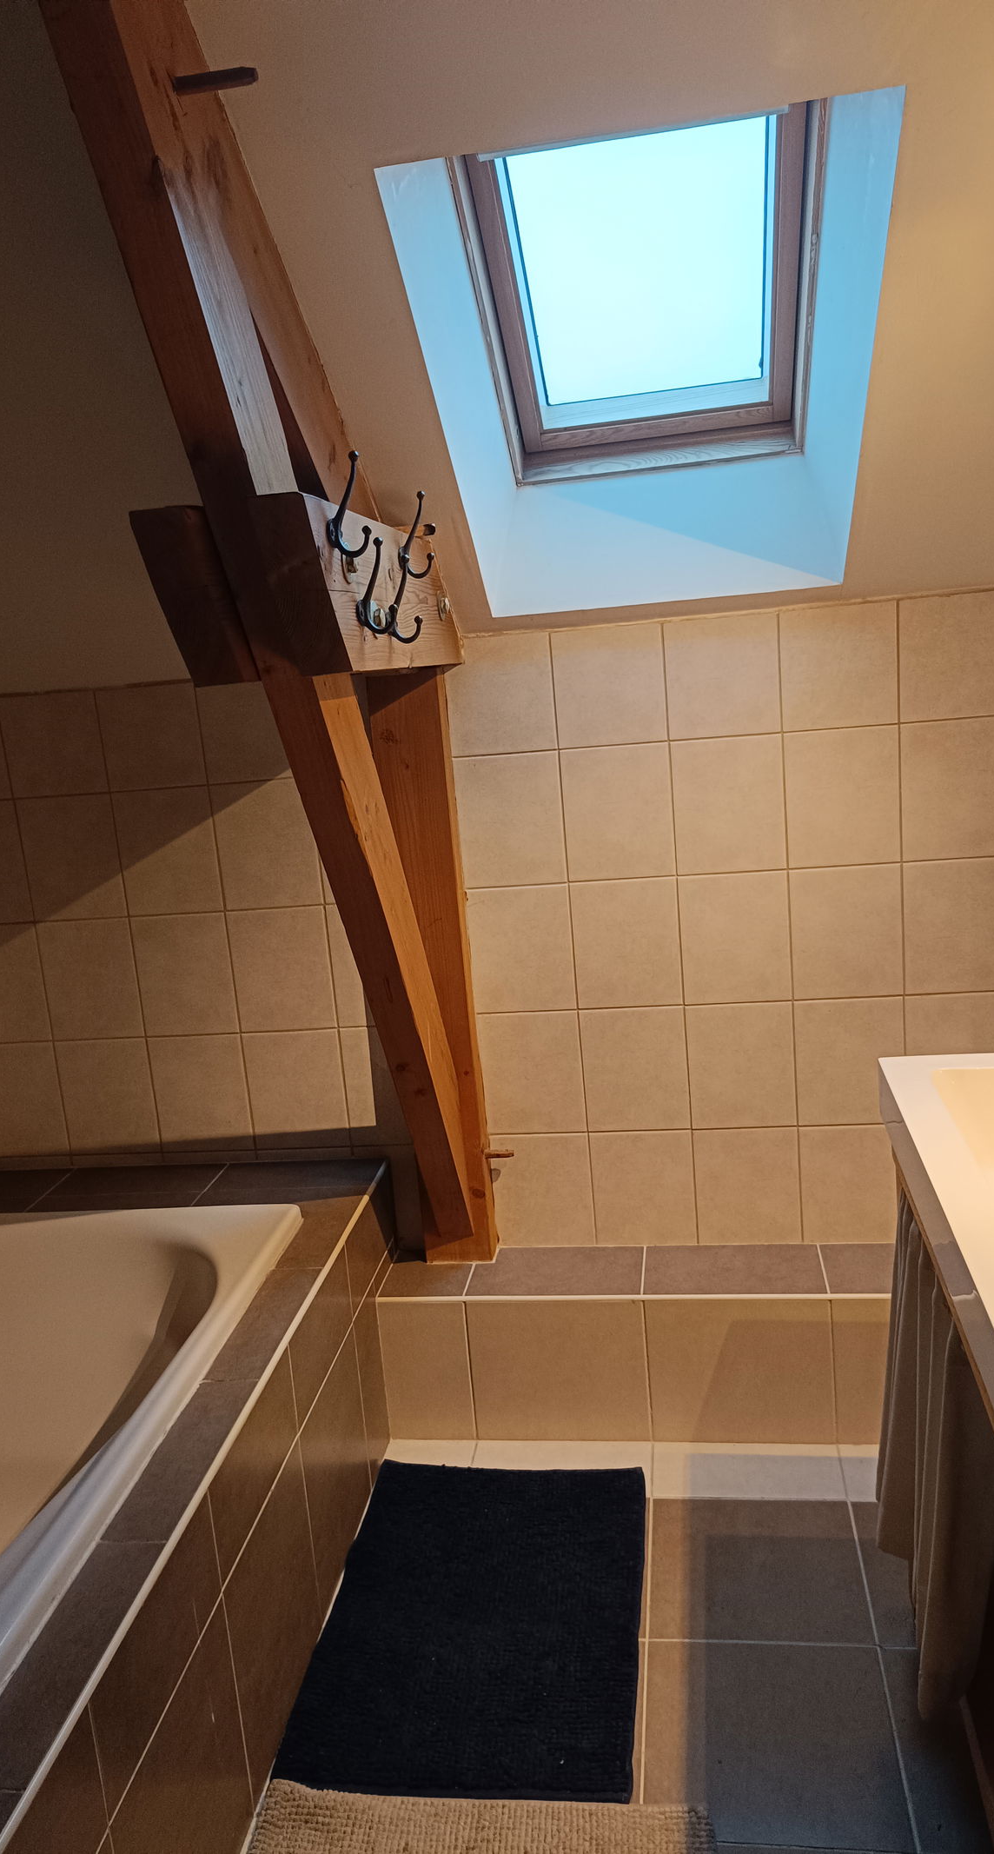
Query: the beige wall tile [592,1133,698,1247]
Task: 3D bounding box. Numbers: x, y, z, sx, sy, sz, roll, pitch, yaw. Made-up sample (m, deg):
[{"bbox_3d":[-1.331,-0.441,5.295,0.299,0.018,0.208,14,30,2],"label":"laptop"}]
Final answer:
[{"bbox_3d":[0.290,0.515,2.545,0.200,0.236,0.010,-3,12,9],"label":"beige wall tile"}]

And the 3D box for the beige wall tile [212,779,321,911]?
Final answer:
[{"bbox_3d":[-0.446,-0.160,2.503,0.200,0.247,0.010,-3,11,9],"label":"beige wall tile"}]

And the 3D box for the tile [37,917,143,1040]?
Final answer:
[{"bbox_3d":[-0.824,0.106,2.615,0.200,0.247,0.010,-3,11,9],"label":"tile"}]

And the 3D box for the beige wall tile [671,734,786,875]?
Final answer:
[{"bbox_3d":[0.427,-0.224,2.361,0.200,0.247,0.010,-3,11,9],"label":"beige wall tile"}]

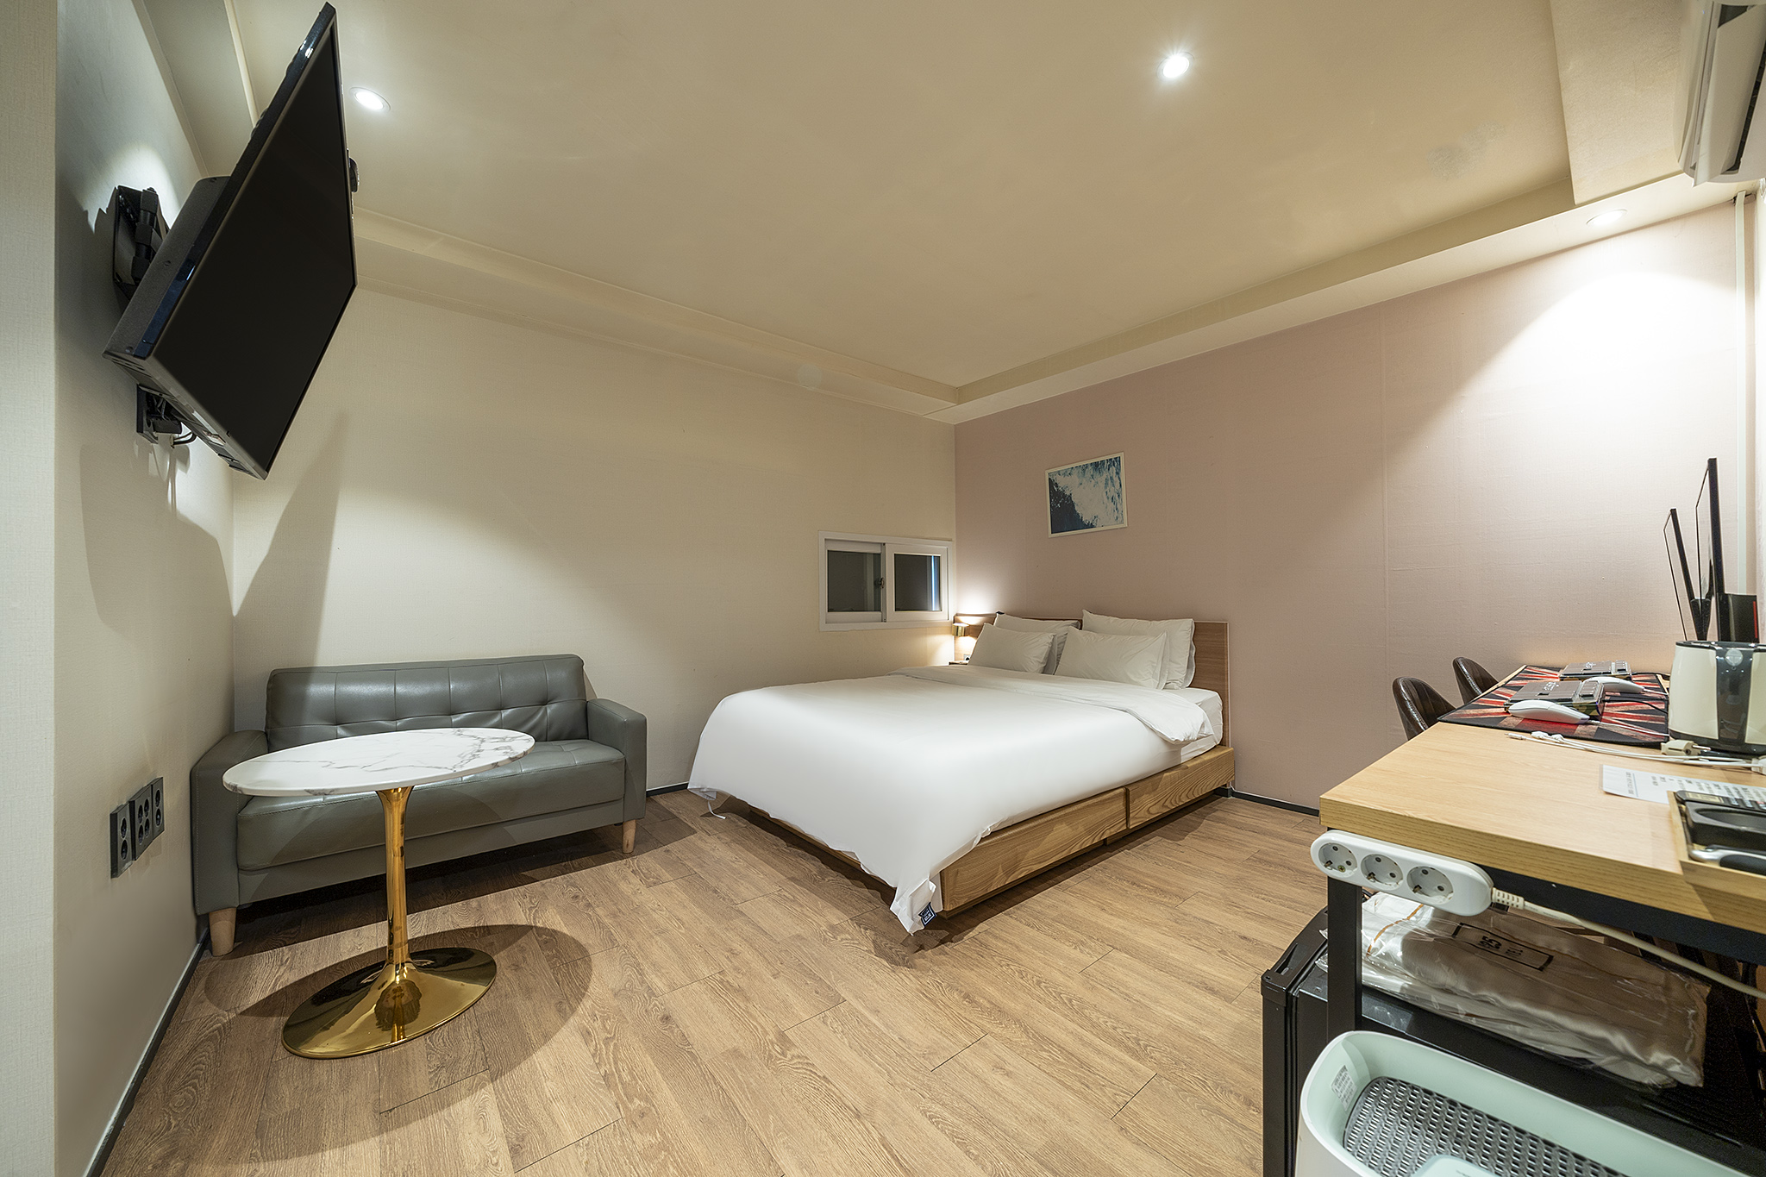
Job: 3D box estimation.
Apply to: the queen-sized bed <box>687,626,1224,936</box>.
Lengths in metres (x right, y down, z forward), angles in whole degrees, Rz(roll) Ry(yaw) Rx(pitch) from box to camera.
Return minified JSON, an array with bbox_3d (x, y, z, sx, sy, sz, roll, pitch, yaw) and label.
[{"bbox_3d":[0.410,0.616,2.982,2.142,0.905,1.695,1,-1,-40],"label":"queen-sized bed"}]

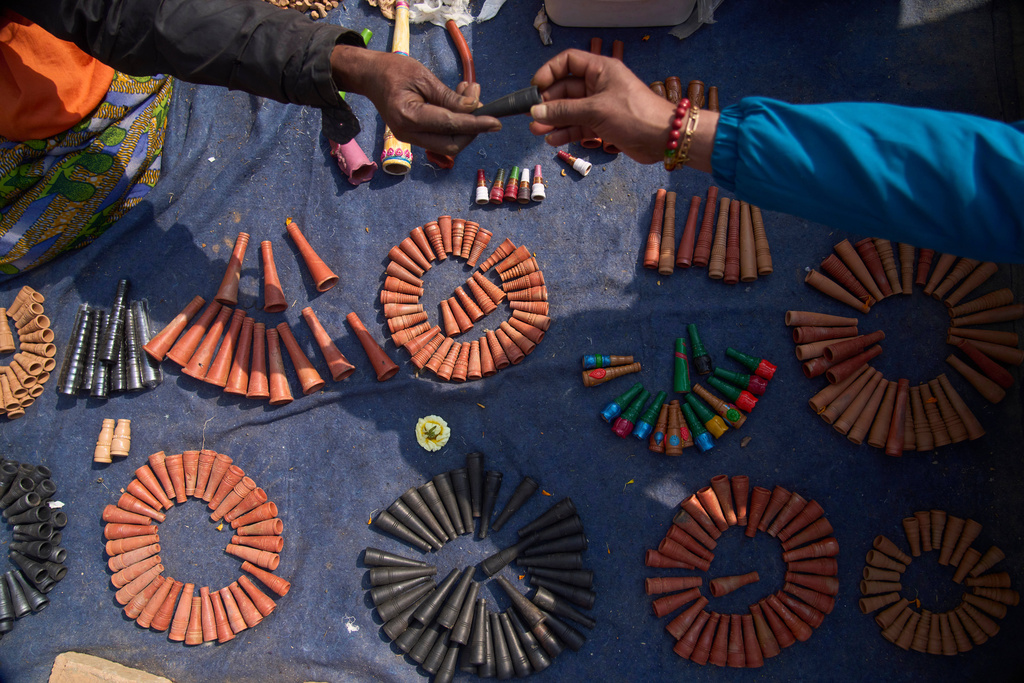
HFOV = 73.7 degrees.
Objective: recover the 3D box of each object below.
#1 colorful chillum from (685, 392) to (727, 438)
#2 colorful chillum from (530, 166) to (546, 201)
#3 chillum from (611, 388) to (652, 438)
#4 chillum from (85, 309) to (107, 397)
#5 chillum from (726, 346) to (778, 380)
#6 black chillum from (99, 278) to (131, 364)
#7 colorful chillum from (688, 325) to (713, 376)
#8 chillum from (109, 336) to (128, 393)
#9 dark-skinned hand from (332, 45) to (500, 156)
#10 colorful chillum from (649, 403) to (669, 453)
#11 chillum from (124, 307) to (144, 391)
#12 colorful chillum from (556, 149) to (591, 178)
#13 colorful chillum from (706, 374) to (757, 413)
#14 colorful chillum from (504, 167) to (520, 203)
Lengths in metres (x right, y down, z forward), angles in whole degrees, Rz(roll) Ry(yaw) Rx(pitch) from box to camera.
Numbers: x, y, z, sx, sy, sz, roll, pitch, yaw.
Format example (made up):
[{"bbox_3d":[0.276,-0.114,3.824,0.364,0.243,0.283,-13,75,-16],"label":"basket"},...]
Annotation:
[{"bbox_3d":[0.274,0.103,0.966,0.023,0.023,0.071,-40,81,-6],"label":"colorful chillum"},{"bbox_3d":[0.042,-0.250,1.066,0.022,0.022,0.055,-1,78,4],"label":"colorful chillum"},{"bbox_3d":[0.172,0.101,0.966,0.024,0.024,0.075,35,80,5],"label":"chillum"},{"bbox_3d":[-0.663,0.018,1.092,0.024,0.024,0.140,-4,81,4],"label":"chillum"},{"bbox_3d":[0.352,0.030,1.009,0.073,0.024,0.024,27,86,12],"label":"chillum"},{"bbox_3d":[-0.563,-0.030,0.971,0.024,0.024,0.119,3,77,1],"label":"black chillum"},{"bbox_3d":[0.268,0.011,0.984,0.024,0.024,0.072,-10,75,-2],"label":"colorful chillum"},{"bbox_3d":[-0.563,0.015,0.980,0.022,0.022,0.110,-5,80,-1],"label":"chillum"},{"bbox_3d":[-0.106,-0.254,0.745,0.185,0.090,0.085,19,81,3],"label":"dark-skinned hand"},{"bbox_3d":[0.211,0.122,0.963,0.022,0.022,0.067,13,79,2],"label":"colorful chillum"},{"bbox_3d":[-0.545,0.011,0.980,0.023,0.023,0.119,-9,80,-1],"label":"chillum"},{"bbox_3d":[0.097,-0.281,1.065,0.054,0.021,0.021,33,87,12],"label":"colorful chillum"},{"bbox_3d":[0.314,0.073,0.974,0.072,0.022,0.022,31,81,10],"label":"colorful chillum"},{"bbox_3d":[0.003,-0.248,1.069,0.021,0.021,0.055,7,79,5],"label":"colorful chillum"}]

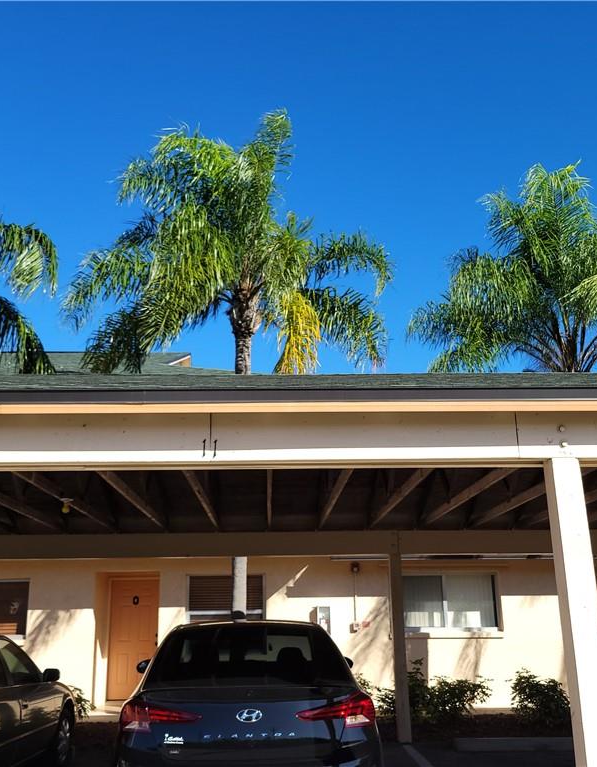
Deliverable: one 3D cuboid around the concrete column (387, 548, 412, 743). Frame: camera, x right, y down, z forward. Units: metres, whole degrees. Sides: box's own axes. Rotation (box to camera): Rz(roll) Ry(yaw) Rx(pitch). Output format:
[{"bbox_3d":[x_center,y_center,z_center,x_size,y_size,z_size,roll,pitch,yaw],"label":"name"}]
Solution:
[{"bbox_3d":[1.243,3.195,9.464,0.150,2.215,0.150,0,-17,-2],"label":"concrete column"}]

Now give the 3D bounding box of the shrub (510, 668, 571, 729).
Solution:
[{"bbox_3d":[3.393,4.382,10.816,0.937,0.710,0.900,0,-17,-2],"label":"shrub"}]

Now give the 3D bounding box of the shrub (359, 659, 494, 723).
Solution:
[{"bbox_3d":[1.784,4.347,10.873,1.866,0.850,1.000,0,-17,-2],"label":"shrub"}]

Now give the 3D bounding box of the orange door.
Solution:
[{"bbox_3d":[-2.907,4.523,13.610,0.913,2.020,0.060,0,-17,-2],"label":"orange door"}]

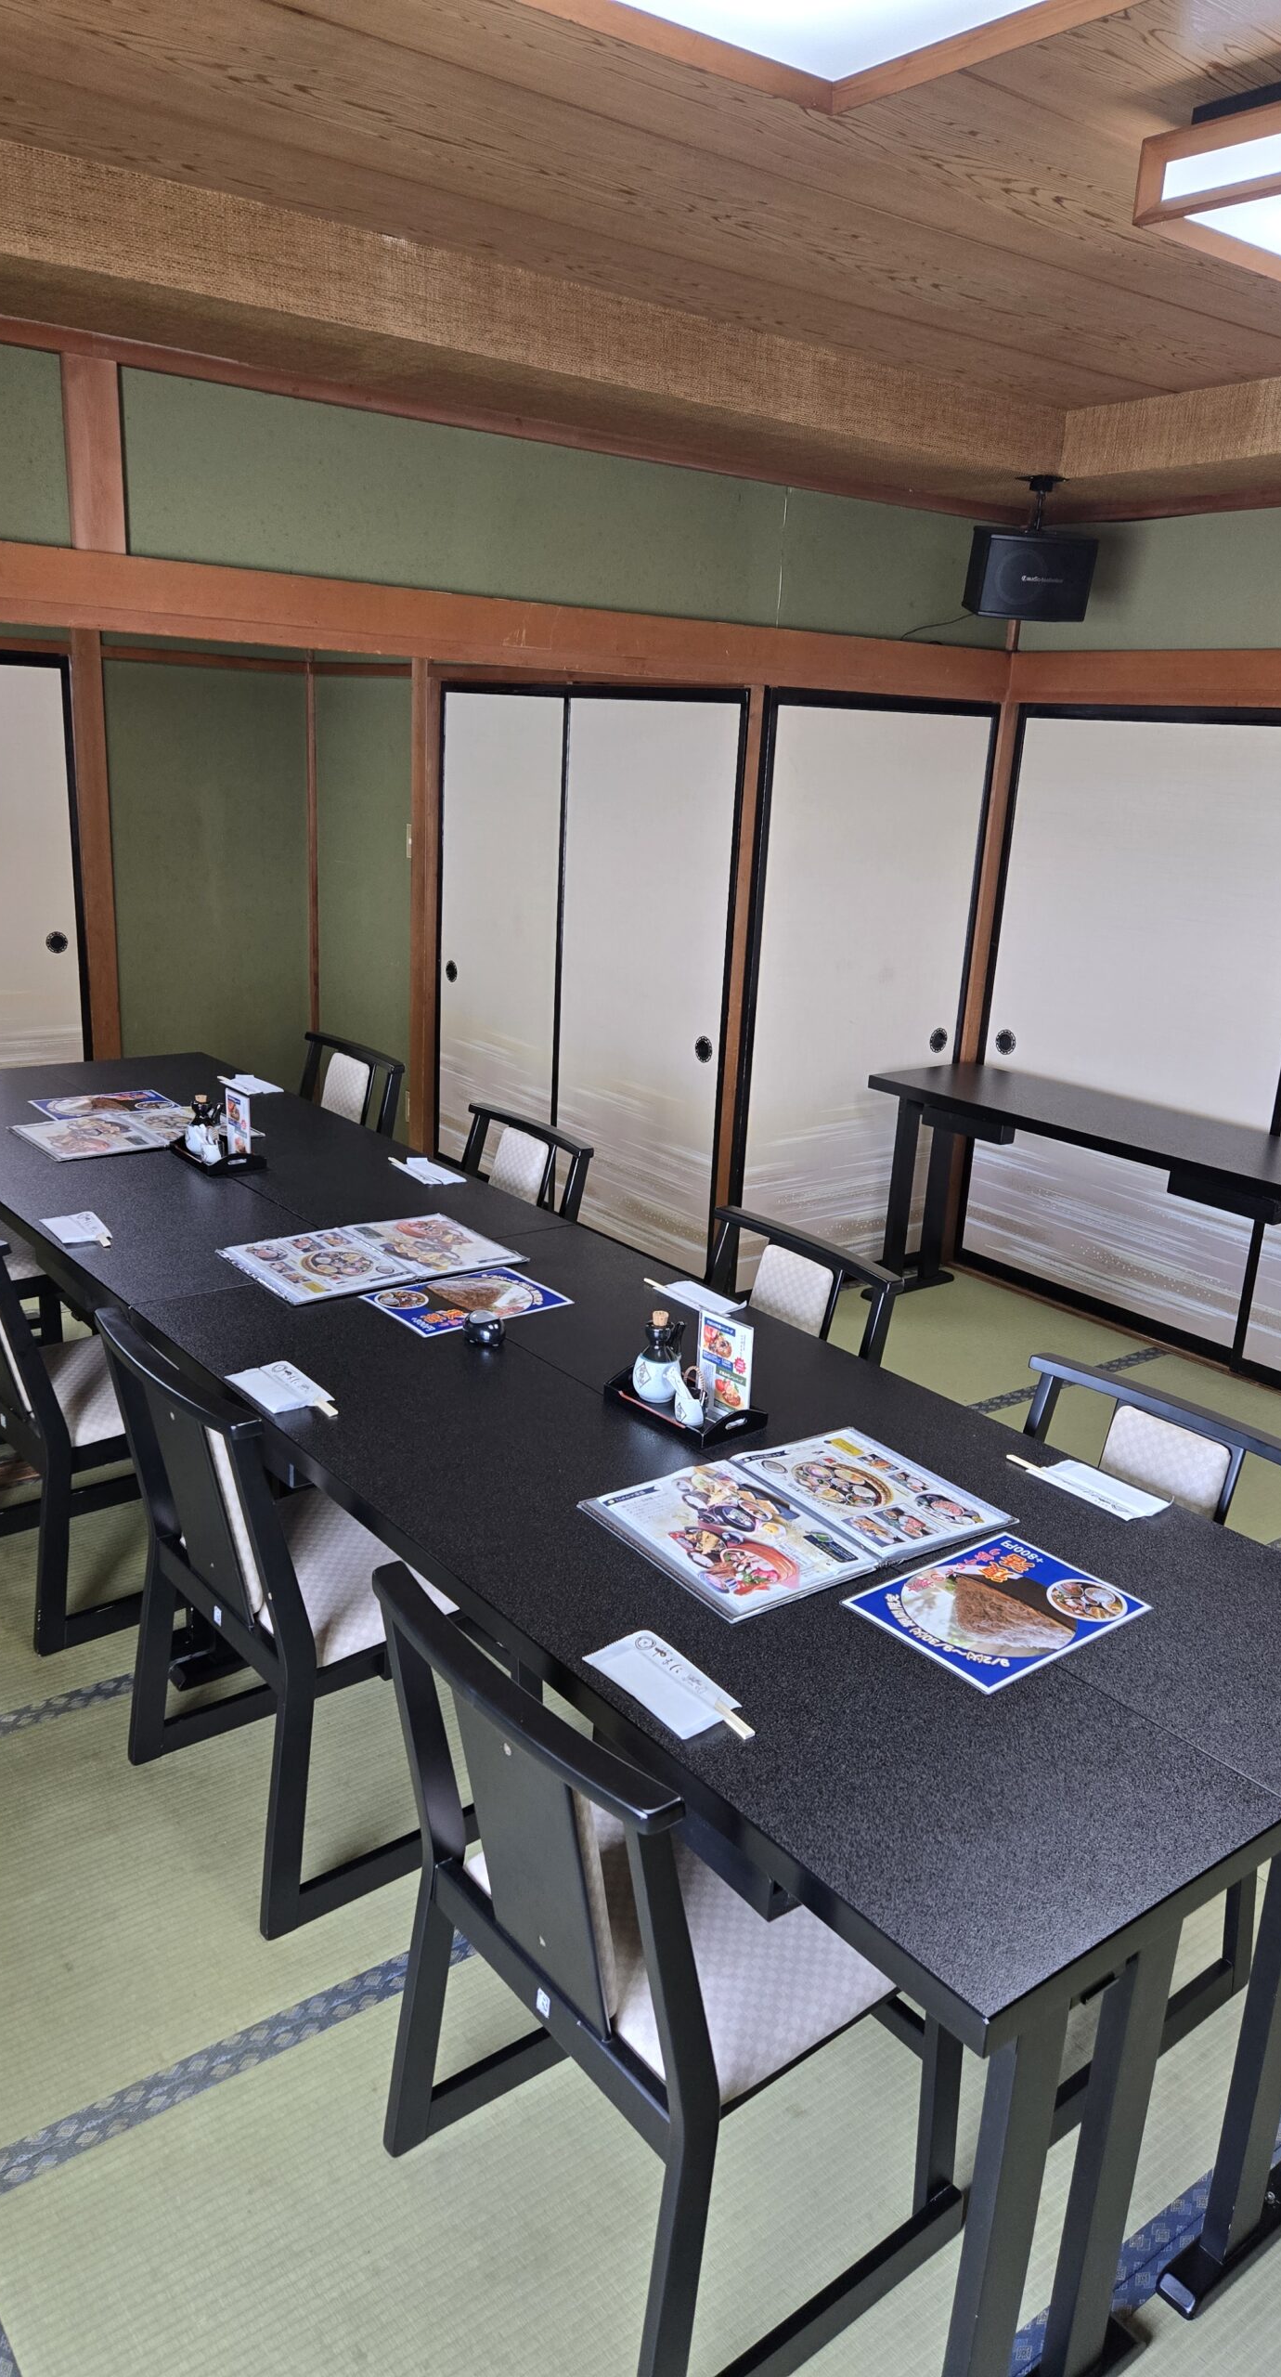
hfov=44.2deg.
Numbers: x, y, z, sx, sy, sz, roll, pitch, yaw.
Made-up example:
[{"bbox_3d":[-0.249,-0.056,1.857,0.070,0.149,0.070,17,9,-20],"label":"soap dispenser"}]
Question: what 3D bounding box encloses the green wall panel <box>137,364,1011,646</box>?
[{"bbox_3d":[0.032,-1.594,3.874,2.600,0.345,0.020,-9,20,-36],"label":"green wall panel"}]

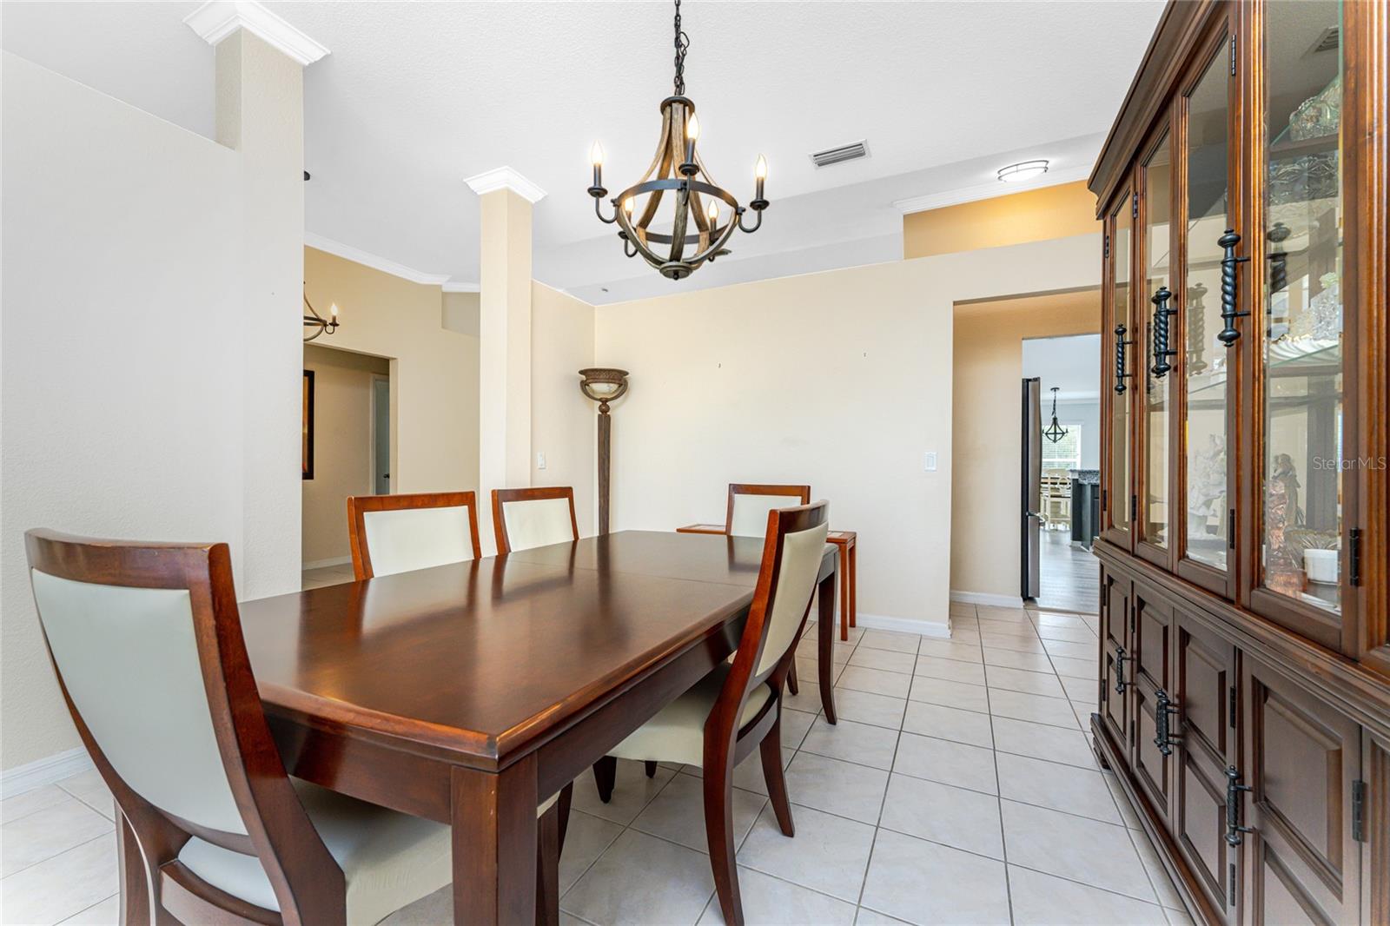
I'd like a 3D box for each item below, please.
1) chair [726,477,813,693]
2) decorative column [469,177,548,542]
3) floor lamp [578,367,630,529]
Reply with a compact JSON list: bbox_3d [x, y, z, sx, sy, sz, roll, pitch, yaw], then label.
[{"bbox_3d":[0.235,0.605,2.439,0.481,0.986,0.632,0,0,26],"label":"chair"},{"bbox_3d":[-1.318,-0.419,3.792,0.386,3.034,0.376,0,0,26],"label":"decorative column"},{"bbox_3d":[-0.714,0.186,4.230,0.391,1.825,0.391,0,0,0],"label":"floor lamp"}]

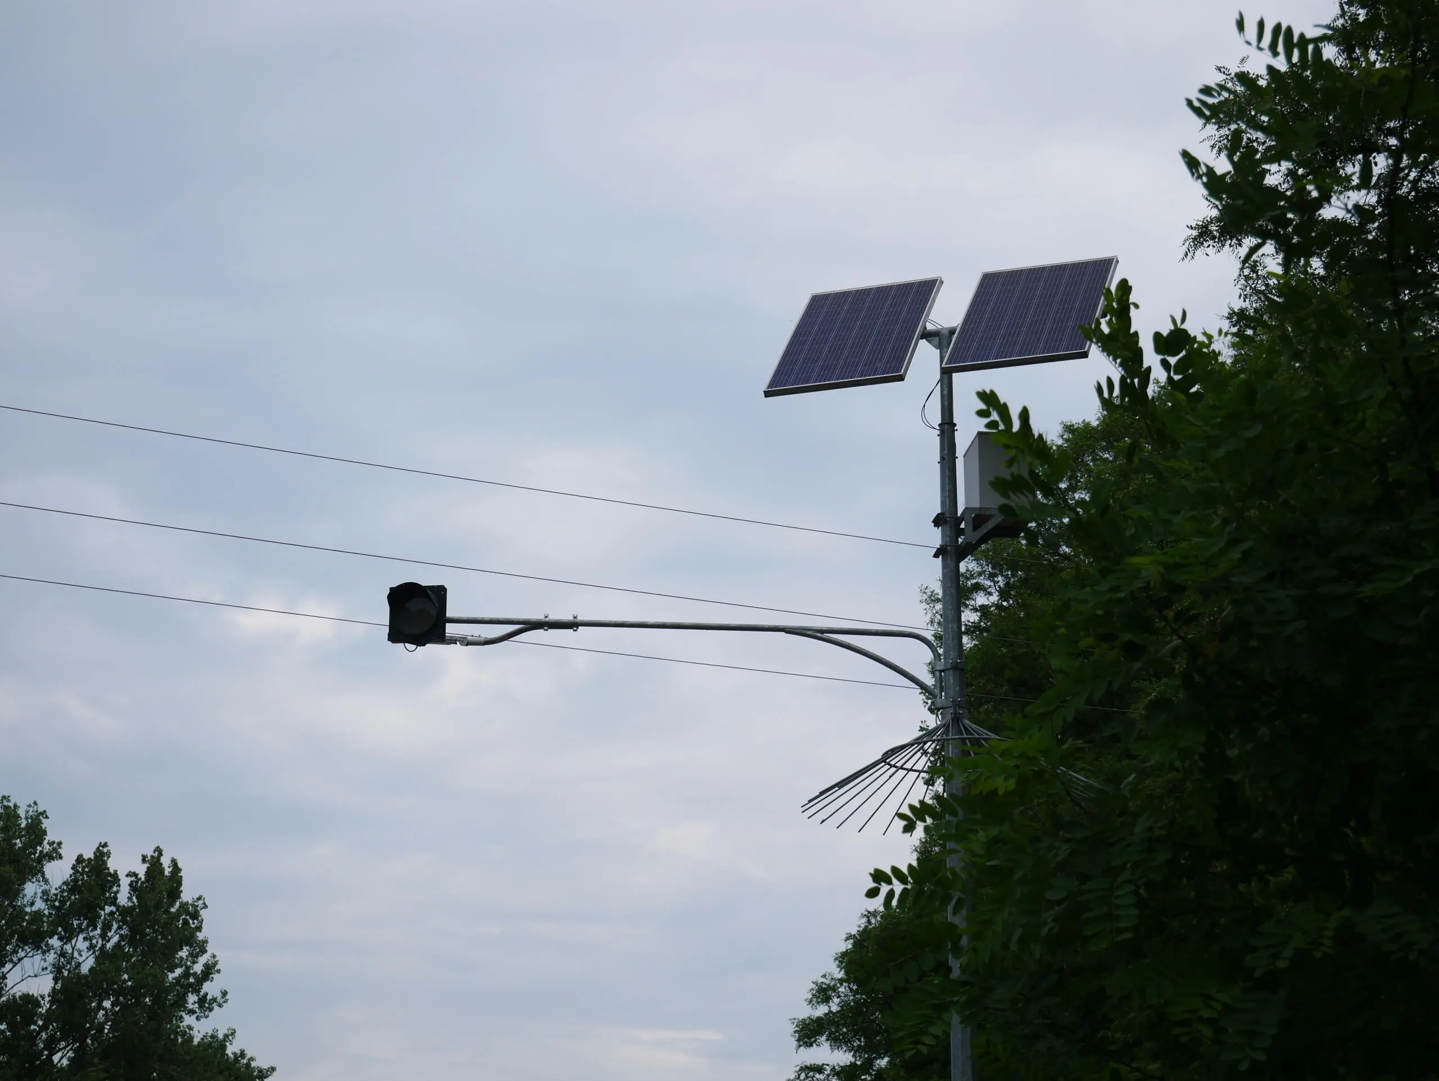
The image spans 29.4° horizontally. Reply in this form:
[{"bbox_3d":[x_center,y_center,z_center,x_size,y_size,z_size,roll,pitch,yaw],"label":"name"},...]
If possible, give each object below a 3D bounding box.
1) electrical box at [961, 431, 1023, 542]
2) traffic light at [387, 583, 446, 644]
[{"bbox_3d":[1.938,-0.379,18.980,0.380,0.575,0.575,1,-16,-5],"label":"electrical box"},{"bbox_3d":[-2.022,0.475,18.280,0.380,0.390,0.380,-2,-16,5],"label":"traffic light"}]

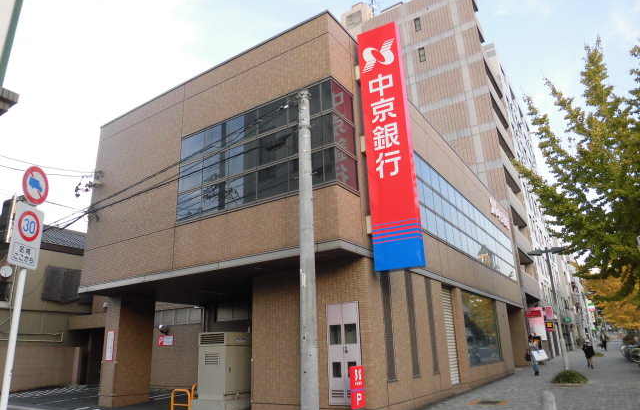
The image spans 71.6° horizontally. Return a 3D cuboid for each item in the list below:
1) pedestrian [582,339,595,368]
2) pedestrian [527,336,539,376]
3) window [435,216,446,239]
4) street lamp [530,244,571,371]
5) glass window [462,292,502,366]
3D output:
[{"bbox_3d":[15.335,8.511,25.319,0.520,1.539,0.380,-13,-21,31],"label":"pedestrian"},{"bbox_3d":[10.009,7.060,20.817,0.500,1.732,0.400,-13,-21,31],"label":"pedestrian"},{"bbox_3d":[3.962,0.810,14.503,0.060,0.678,0.923,-13,-21,31],"label":"window"},{"bbox_3d":[9.894,4.463,18.676,1.500,5.376,0.300,-13,-21,31],"label":"street lamp"},{"bbox_3d":[6.128,4.687,16.659,0.120,2.430,4.700,-13,-21,31],"label":"glass window"}]

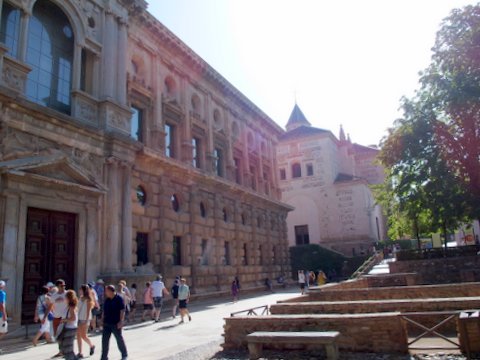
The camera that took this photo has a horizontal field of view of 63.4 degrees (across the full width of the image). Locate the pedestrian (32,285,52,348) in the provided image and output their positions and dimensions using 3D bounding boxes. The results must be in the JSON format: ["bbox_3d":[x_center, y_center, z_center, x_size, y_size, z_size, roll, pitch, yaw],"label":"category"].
[{"bbox_3d":[-5.736,3.912,11.456,0.650,1.721,0.520,7,-17,-37],"label":"pedestrian"}]

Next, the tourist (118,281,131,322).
[{"bbox_3d":[-4.868,5.159,16.511,0.520,1.700,0.420,-10,-15,24],"label":"tourist"}]

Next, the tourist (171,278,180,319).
[{"bbox_3d":[-2.770,5.057,16.748,0.520,1.710,0.420,-10,-15,24],"label":"tourist"}]

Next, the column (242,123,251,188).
[{"bbox_3d":[0.626,-2.421,38.382,0.500,6.511,0.900,-10,-15,25],"label":"column"}]

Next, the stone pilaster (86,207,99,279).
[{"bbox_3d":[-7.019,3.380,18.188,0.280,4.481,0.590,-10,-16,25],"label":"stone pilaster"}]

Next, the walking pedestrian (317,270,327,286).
[{"bbox_3d":[7.540,9.262,36.084,0.550,1.650,0.420,-10,-15,24],"label":"walking pedestrian"}]

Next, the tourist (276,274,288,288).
[{"bbox_3d":[3.996,9.833,37.441,0.800,1.215,0.600,-10,-15,24],"label":"tourist"}]

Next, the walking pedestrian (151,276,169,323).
[{"bbox_3d":[-3.352,4.819,15.811,0.620,1.810,0.450,-10,-15,26],"label":"walking pedestrian"}]

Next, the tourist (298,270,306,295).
[{"bbox_3d":[4.517,7.438,28.156,0.500,1.700,0.380,-10,-15,24],"label":"tourist"}]

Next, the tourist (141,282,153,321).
[{"bbox_3d":[-3.931,5.180,16.562,0.580,1.541,0.500,9,-19,-43],"label":"tourist"}]

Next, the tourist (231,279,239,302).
[{"bbox_3d":[-0.352,6.876,23.942,0.480,1.379,0.450,-10,-15,25],"label":"tourist"}]

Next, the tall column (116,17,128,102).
[{"bbox_3d":[-6.385,-6.486,21.122,0.570,4.993,0.570,-4,-13,-1],"label":"tall column"}]

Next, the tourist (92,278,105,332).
[{"bbox_3d":[-4.928,4.388,13.620,0.500,1.744,0.420,-5,-14,4],"label":"tourist"}]

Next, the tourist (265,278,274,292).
[{"bbox_3d":[2.576,9.380,34.534,0.800,1.155,0.520,-10,-15,24],"label":"tourist"}]

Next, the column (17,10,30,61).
[{"bbox_3d":[-10.021,-6.687,18.106,0.440,2.754,0.440,-10,-15,25],"label":"column"}]

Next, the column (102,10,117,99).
[{"bbox_3d":[-7.010,-6.850,21.101,0.680,5.210,0.680,-10,-15,24],"label":"column"}]

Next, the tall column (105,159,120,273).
[{"bbox_3d":[-6.118,1.626,18.796,0.700,5.590,0.700,-10,-15,24],"label":"tall column"}]

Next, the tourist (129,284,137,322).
[{"bbox_3d":[-4.838,5.500,17.477,0.420,1.520,0.450,9,-19,-43],"label":"tourist"}]

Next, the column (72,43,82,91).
[{"bbox_3d":[-8.400,-5.908,20.140,0.420,2.770,0.420,-10,-15,24],"label":"column"}]

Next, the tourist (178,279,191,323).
[{"bbox_3d":[-2.206,4.746,15.328,0.500,1.666,0.520,-14,-17,34],"label":"tourist"}]

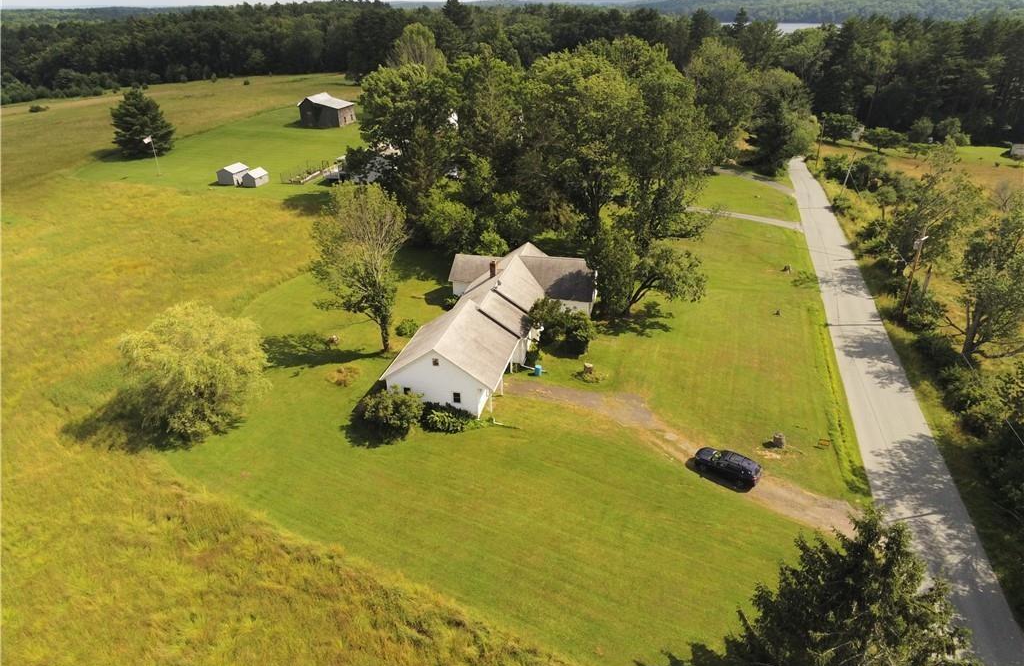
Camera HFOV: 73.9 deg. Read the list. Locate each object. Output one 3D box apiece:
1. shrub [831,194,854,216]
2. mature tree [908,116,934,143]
[{"bbox_3d":[56.422,-22.005,116.537,3.360,3.610,3.360,0,26,0],"label":"shrub"},{"bbox_3d":[104.479,-51.890,173.596,6.634,6.931,6.634,14,29,27],"label":"mature tree"}]

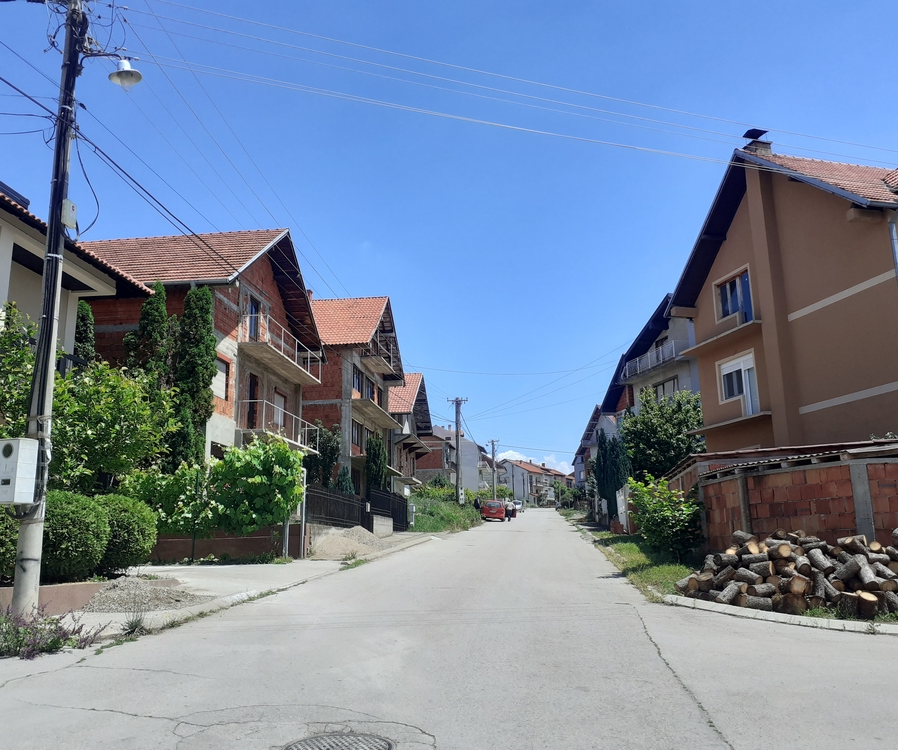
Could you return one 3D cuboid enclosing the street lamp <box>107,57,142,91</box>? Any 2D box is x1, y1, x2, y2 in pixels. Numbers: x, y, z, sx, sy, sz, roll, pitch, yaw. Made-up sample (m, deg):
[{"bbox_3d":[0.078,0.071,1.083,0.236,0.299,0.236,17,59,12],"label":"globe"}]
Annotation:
[{"bbox_3d":[-4.845,-4.500,11.700,0.480,0.500,0.480,-2,-13,6],"label":"street lamp"}]

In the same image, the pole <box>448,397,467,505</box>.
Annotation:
[{"bbox_3d":[0.681,5.691,52.576,1.400,8.500,0.400,-2,-13,6],"label":"pole"}]

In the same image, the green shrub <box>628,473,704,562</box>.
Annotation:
[{"bbox_3d":[3.818,2.531,13.756,1.280,1.500,1.250,-2,-12,5],"label":"green shrub"}]

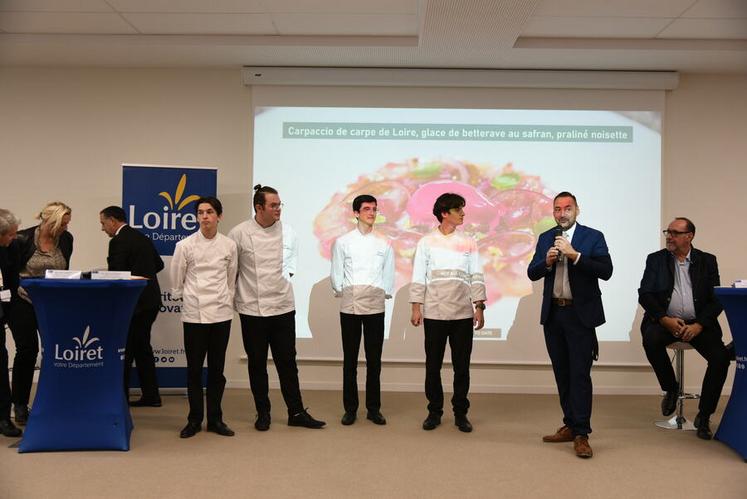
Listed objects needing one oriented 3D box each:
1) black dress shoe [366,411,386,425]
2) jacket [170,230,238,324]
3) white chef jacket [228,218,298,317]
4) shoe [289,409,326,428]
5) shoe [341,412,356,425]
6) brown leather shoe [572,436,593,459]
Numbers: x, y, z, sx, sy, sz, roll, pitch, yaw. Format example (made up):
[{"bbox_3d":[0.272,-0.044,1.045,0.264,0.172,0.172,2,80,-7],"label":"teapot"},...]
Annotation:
[{"bbox_3d":[0.027,1.293,5.660,0.105,0.100,0.285,1,-1,-29],"label":"black dress shoe"},{"bbox_3d":[-1.247,0.207,5.360,0.500,0.690,0.330,1,-1,-7],"label":"jacket"},{"bbox_3d":[-0.837,0.132,5.480,0.540,0.740,0.340,1,-1,-14],"label":"white chef jacket"},{"bbox_3d":[-0.496,1.276,5.465,0.300,0.115,0.105,0,-1,21],"label":"shoe"},{"bbox_3d":[-0.182,1.275,5.581,0.105,0.100,0.280,1,-2,9],"label":"shoe"},{"bbox_3d":[1.371,1.277,4.771,0.108,0.105,0.290,1,-2,10],"label":"brown leather shoe"}]

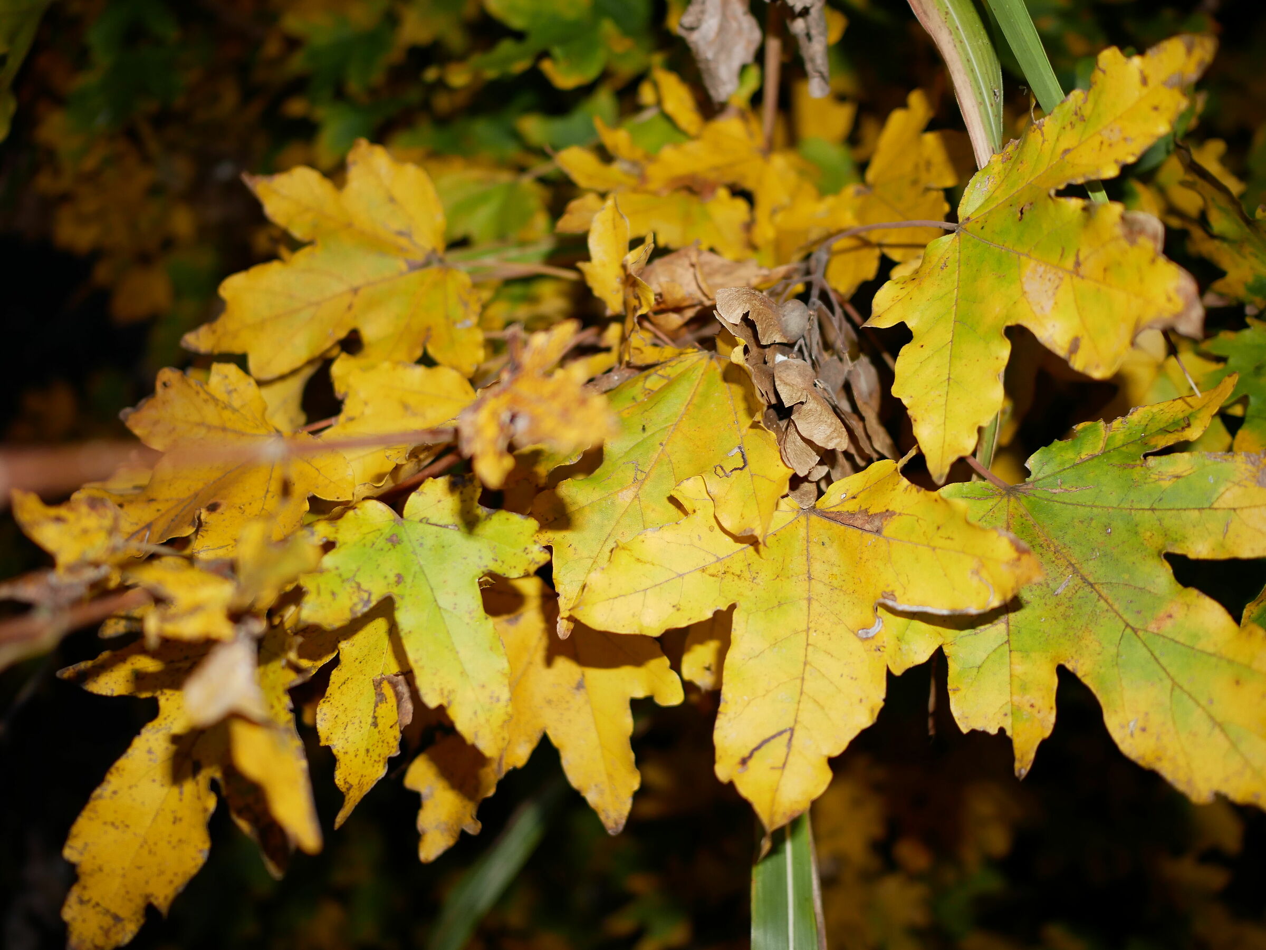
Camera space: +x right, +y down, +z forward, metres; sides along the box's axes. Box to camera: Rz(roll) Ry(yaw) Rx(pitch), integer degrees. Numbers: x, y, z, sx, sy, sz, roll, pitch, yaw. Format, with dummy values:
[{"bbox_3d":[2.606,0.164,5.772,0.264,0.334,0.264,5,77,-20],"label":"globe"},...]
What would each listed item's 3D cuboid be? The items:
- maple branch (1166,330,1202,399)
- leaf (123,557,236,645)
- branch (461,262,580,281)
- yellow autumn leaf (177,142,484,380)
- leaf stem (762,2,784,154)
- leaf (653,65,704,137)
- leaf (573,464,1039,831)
[{"bbox_3d":[0.147,-0.030,0.295,0.002,0.002,0.023,-16,63,0],"label":"maple branch"},{"bbox_3d":[-0.089,0.025,0.215,0.020,0.012,0.014,0,72,0],"label":"leaf"},{"bbox_3d":[-0.035,-0.064,0.343,0.042,0.004,0.004,11,30,20],"label":"branch"},{"bbox_3d":[-0.090,-0.065,0.330,0.086,0.022,0.074,0,63,0],"label":"yellow autumn leaf"},{"bbox_3d":[0.049,-0.140,0.385,0.006,0.054,0.006,3,21,0],"label":"leaf stem"},{"bbox_3d":[0.016,-0.136,0.400,0.015,0.026,0.010,-20,-7,-18],"label":"leaf"},{"bbox_3d":[0.042,0.039,0.265,0.106,0.024,0.086,0,69,0],"label":"leaf"}]

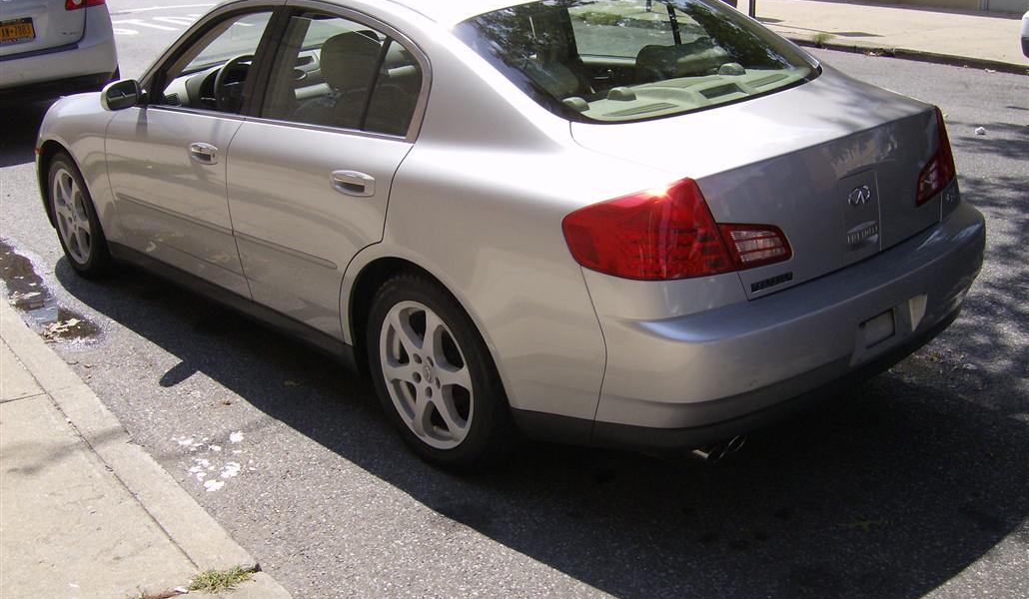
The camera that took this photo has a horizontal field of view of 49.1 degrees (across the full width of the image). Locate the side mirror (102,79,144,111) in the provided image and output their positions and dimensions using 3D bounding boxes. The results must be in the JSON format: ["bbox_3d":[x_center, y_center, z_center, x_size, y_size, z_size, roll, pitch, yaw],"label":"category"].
[{"bbox_3d":[-1.568,-0.818,4.481,0.200,0.140,0.130,-19,25,-38],"label":"side mirror"}]

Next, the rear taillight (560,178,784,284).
[{"bbox_3d":[0.424,-0.190,2.863,0.525,0.250,0.330,-19,25,-38],"label":"rear taillight"}]

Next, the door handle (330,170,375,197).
[{"bbox_3d":[-0.486,-0.357,3.458,0.055,0.080,0.235,-19,25,-38],"label":"door handle"}]

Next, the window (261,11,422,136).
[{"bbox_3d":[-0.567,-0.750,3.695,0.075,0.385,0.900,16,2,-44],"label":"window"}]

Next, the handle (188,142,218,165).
[{"bbox_3d":[-1.144,-0.546,4.188,0.055,0.078,0.230,-19,25,-38],"label":"handle"}]

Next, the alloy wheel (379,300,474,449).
[{"bbox_3d":[-0.214,0.212,3.494,0.170,0.470,0.470,-19,25,-38],"label":"alloy wheel"}]

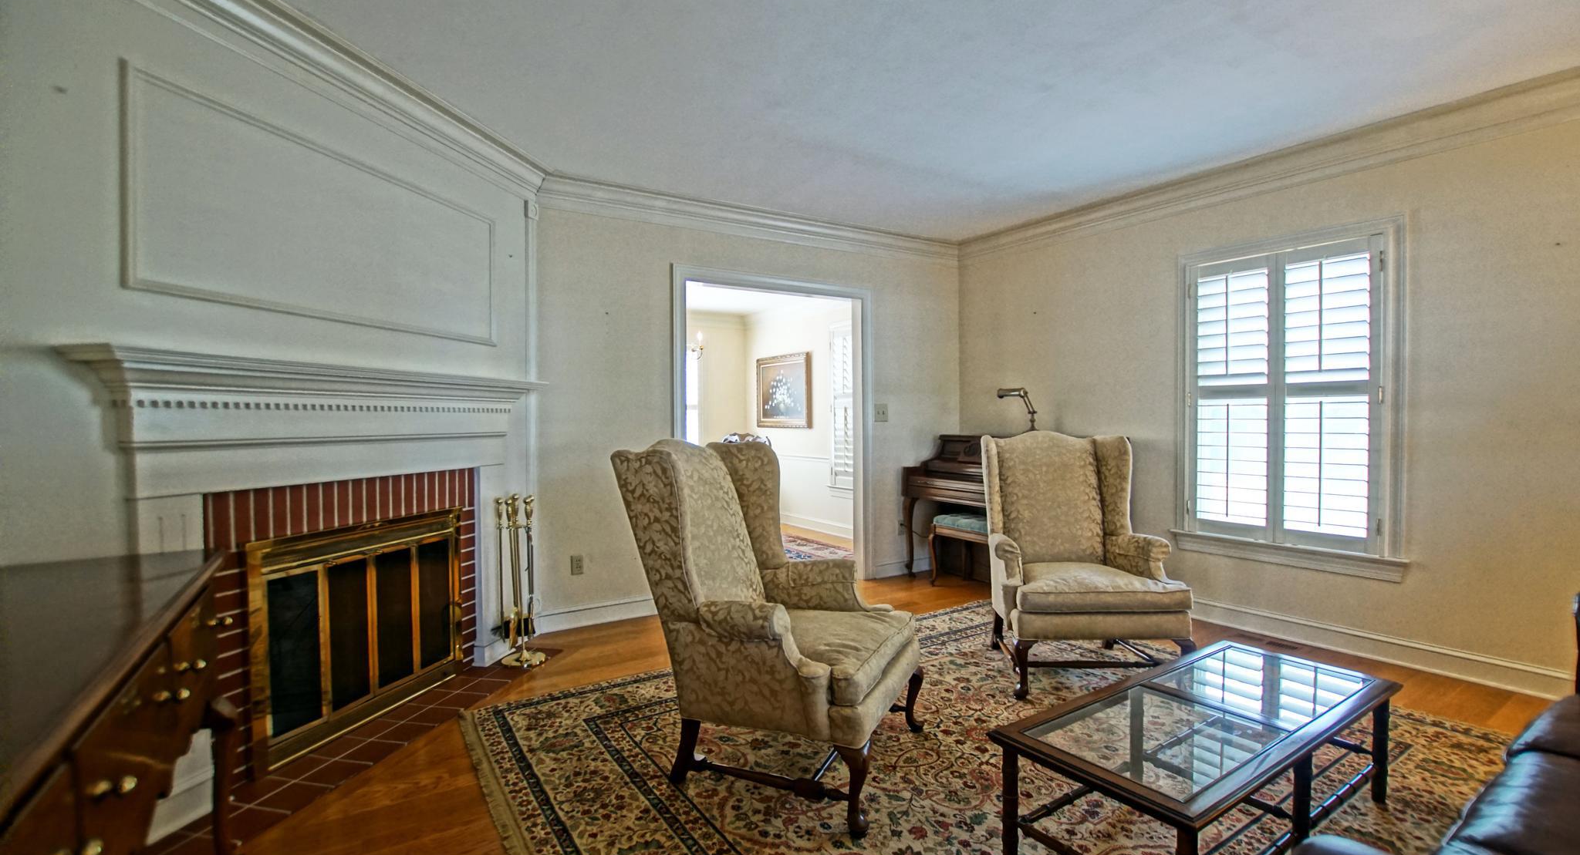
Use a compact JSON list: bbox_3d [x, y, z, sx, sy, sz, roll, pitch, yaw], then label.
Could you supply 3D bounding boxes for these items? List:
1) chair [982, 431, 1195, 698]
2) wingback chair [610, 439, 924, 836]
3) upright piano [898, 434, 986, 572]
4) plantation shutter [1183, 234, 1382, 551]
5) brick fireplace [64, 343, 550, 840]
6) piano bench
[{"bbox_3d":[1.352,0.595,3.214,0.785,1.125,0.892,0,1,1],"label":"chair"},{"bbox_3d":[-0.039,0.605,2.398,0.916,1.125,0.797,0,1,25],"label":"wingback chair"},{"bbox_3d":[1.503,0.605,4.599,0.666,1.077,1.392,0,1,-35],"label":"upright piano"},{"bbox_3d":[2.654,-0.164,3.620,0.059,1.597,0.908,0,1,-35],"label":"plantation shutter"},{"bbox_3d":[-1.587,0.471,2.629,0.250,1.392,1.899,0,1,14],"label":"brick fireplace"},{"bbox_3d":[1.387,0.897,4.566,0.387,0.494,0.773,0,1,-35],"label":"piano bench"}]

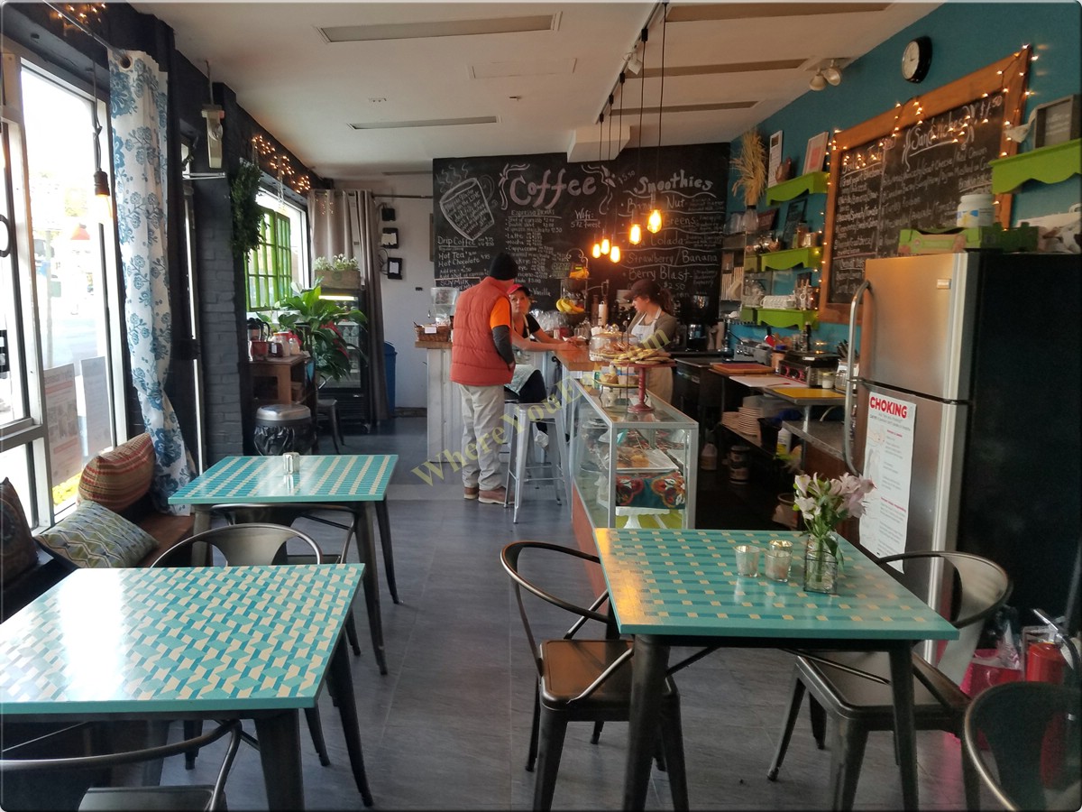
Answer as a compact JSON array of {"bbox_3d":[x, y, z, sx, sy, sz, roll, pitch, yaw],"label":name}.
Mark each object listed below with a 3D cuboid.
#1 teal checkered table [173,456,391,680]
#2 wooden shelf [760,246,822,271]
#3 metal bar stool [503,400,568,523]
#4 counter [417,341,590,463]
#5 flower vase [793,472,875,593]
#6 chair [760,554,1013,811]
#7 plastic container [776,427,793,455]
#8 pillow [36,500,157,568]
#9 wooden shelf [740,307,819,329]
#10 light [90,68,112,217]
[{"bbox_3d":[-1.058,0.669,3.582,0.800,0.752,0.800,0,8,-6],"label":"teal checkered table"},{"bbox_3d":[2.097,-1.229,6.894,0.140,0.150,1.120,0,8,-3],"label":"wooden shelf"},{"bbox_3d":[-0.011,0.379,5.690,0.430,0.765,0.430,-1,8,-14],"label":"metal bar stool"},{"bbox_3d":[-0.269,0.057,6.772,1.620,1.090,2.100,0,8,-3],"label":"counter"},{"bbox_3d":[0.800,0.341,2.250,0.210,0.315,0.180,1,8,0],"label":"flower vase"},{"bbox_3d":[1.035,0.876,2.345,0.560,0.730,0.540,0,8,-4],"label":"chair"},{"bbox_3d":[1.633,0.233,5.450,0.100,0.200,0.100,0,8,-3],"label":"plastic container"},{"bbox_3d":[-1.790,0.526,3.260,0.370,0.120,0.390,28,5,-8],"label":"pillow"},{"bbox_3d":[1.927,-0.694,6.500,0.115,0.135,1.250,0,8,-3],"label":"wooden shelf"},{"bbox_3d":[-1.722,-1.010,3.160,0.070,0.580,0.070,1,8,4],"label":"light"}]

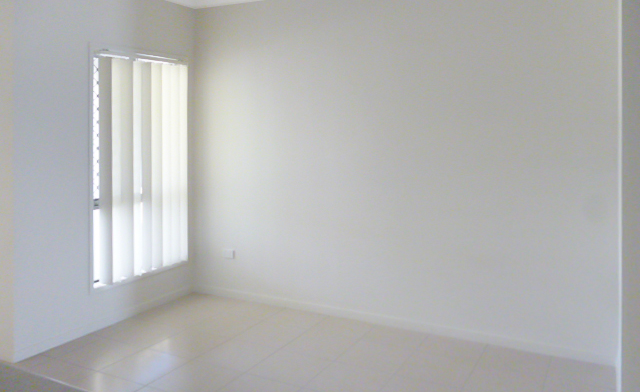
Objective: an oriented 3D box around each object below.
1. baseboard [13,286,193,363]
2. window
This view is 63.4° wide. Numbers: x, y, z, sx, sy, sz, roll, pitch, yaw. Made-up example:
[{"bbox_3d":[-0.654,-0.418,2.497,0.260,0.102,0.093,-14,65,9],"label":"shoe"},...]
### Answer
[{"bbox_3d":[-1.530,0.934,3.979,0.025,0.072,1.684,4,7,27],"label":"baseboard"},{"bbox_3d":[-1.407,-0.224,4.138,0.100,1.751,1.005,4,7,27],"label":"window"}]

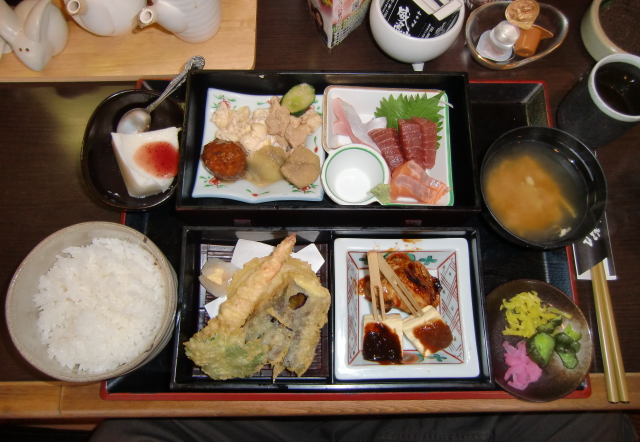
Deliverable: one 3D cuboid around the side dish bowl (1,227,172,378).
[{"bbox_3d":[-0.190,0.071,0.398,0.133,0.064,0.133,1,78,-6],"label":"side dish bowl"}]

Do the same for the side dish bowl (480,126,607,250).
[{"bbox_3d":[0.200,-0.025,0.426,0.114,0.062,0.114,0,76,-1],"label":"side dish bowl"}]

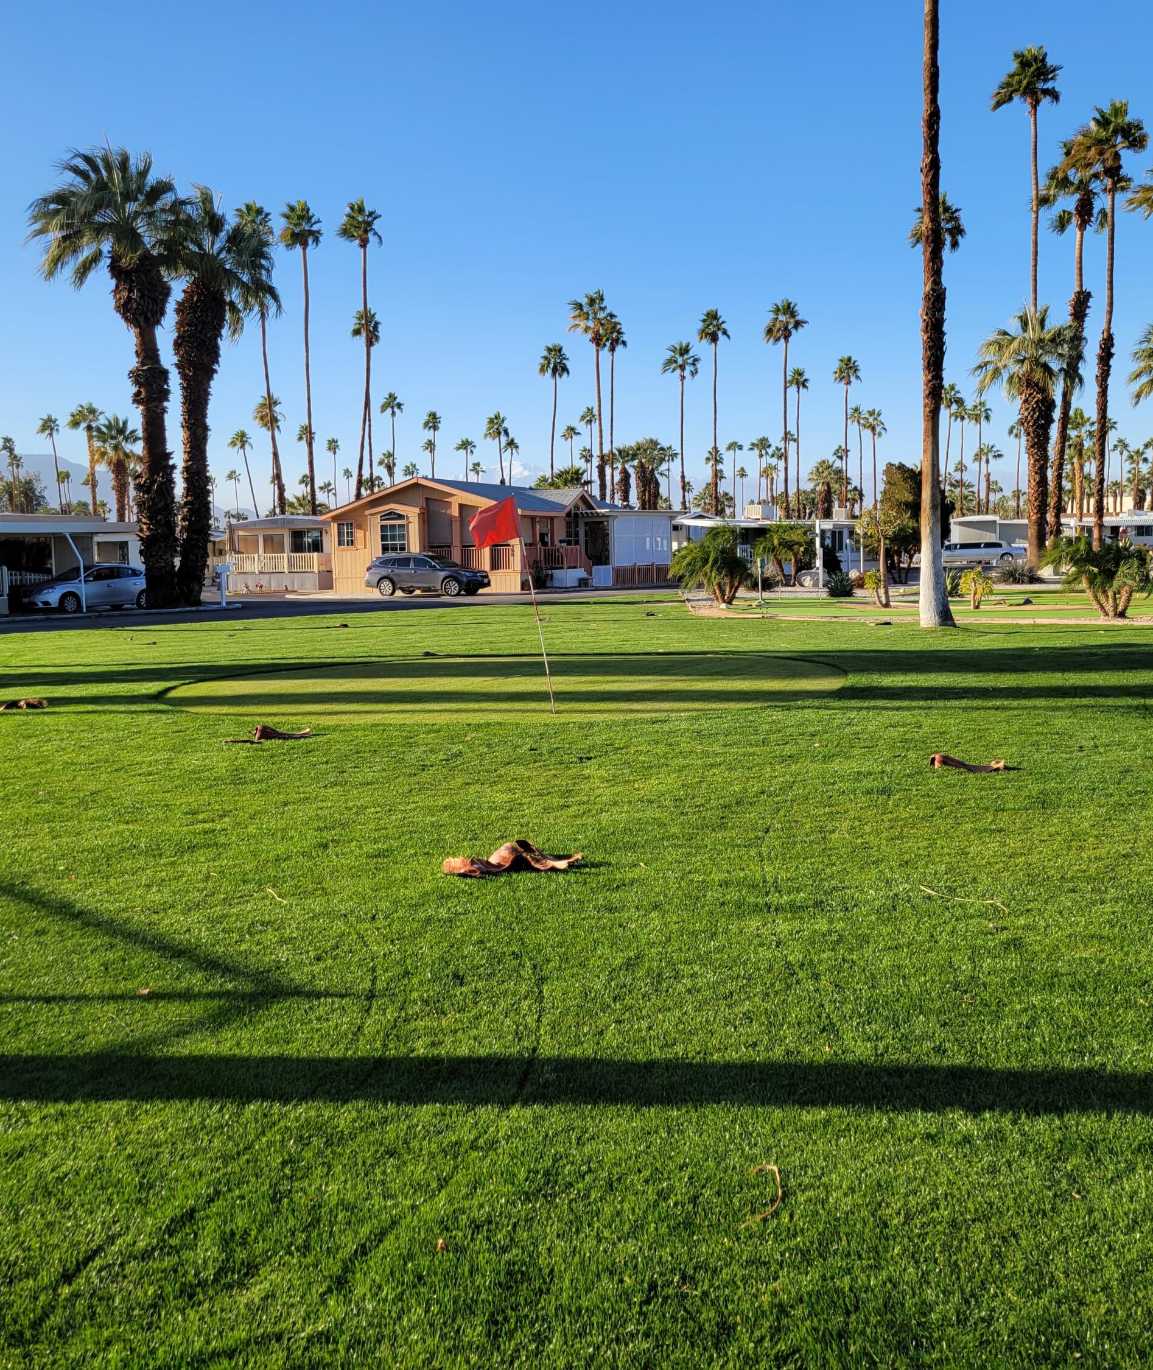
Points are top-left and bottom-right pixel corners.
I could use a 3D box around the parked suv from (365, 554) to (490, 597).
[{"bbox_3d":[-5.941,-4.368,54.400,4.860,1.680,1.870,1,6,19],"label":"parked suv"}]

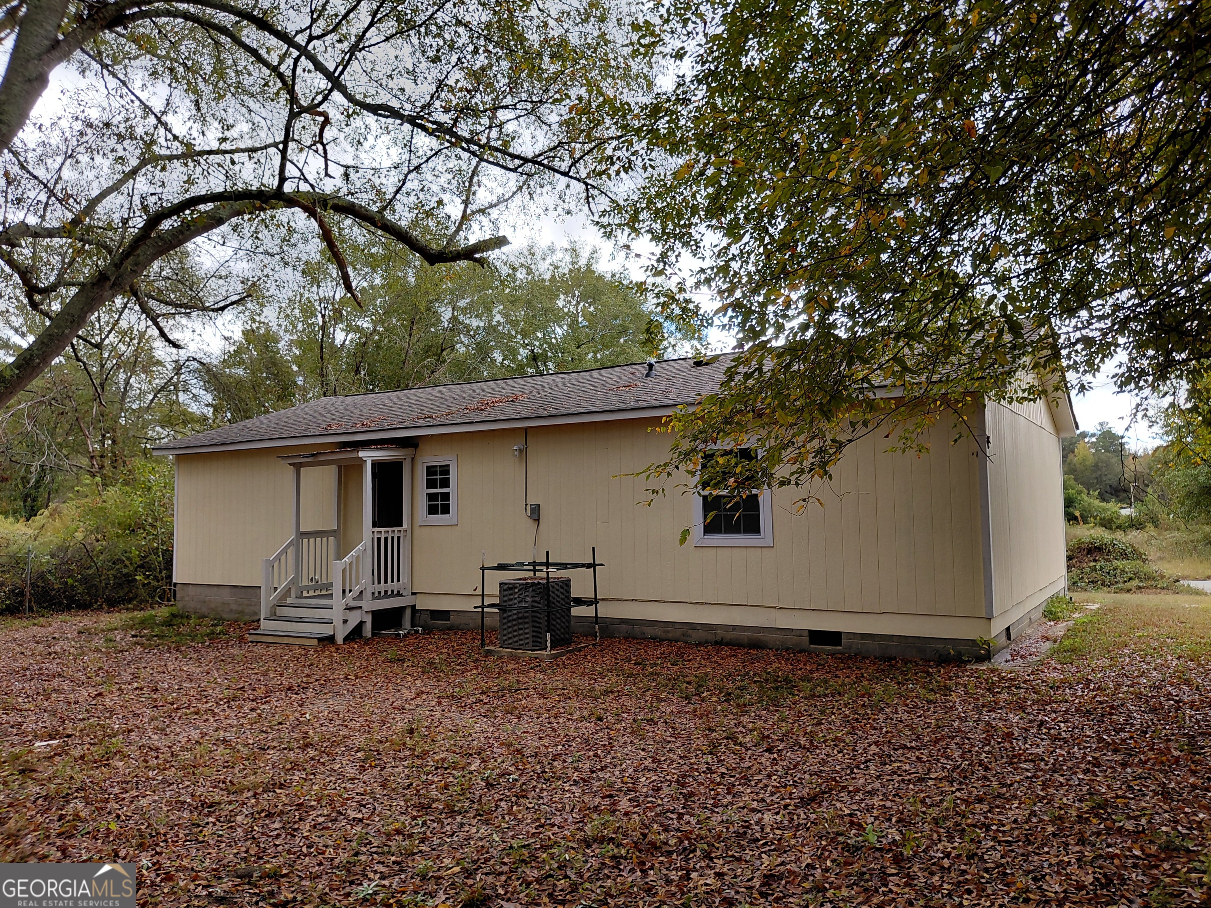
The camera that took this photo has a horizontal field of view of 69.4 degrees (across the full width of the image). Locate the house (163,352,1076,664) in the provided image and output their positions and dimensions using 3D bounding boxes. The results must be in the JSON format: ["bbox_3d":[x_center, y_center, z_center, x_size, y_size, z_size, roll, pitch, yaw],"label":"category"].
[{"bbox_3d":[-0.273,0.589,16.641,15.780,4.560,8.430,-4,-5,33],"label":"house"}]

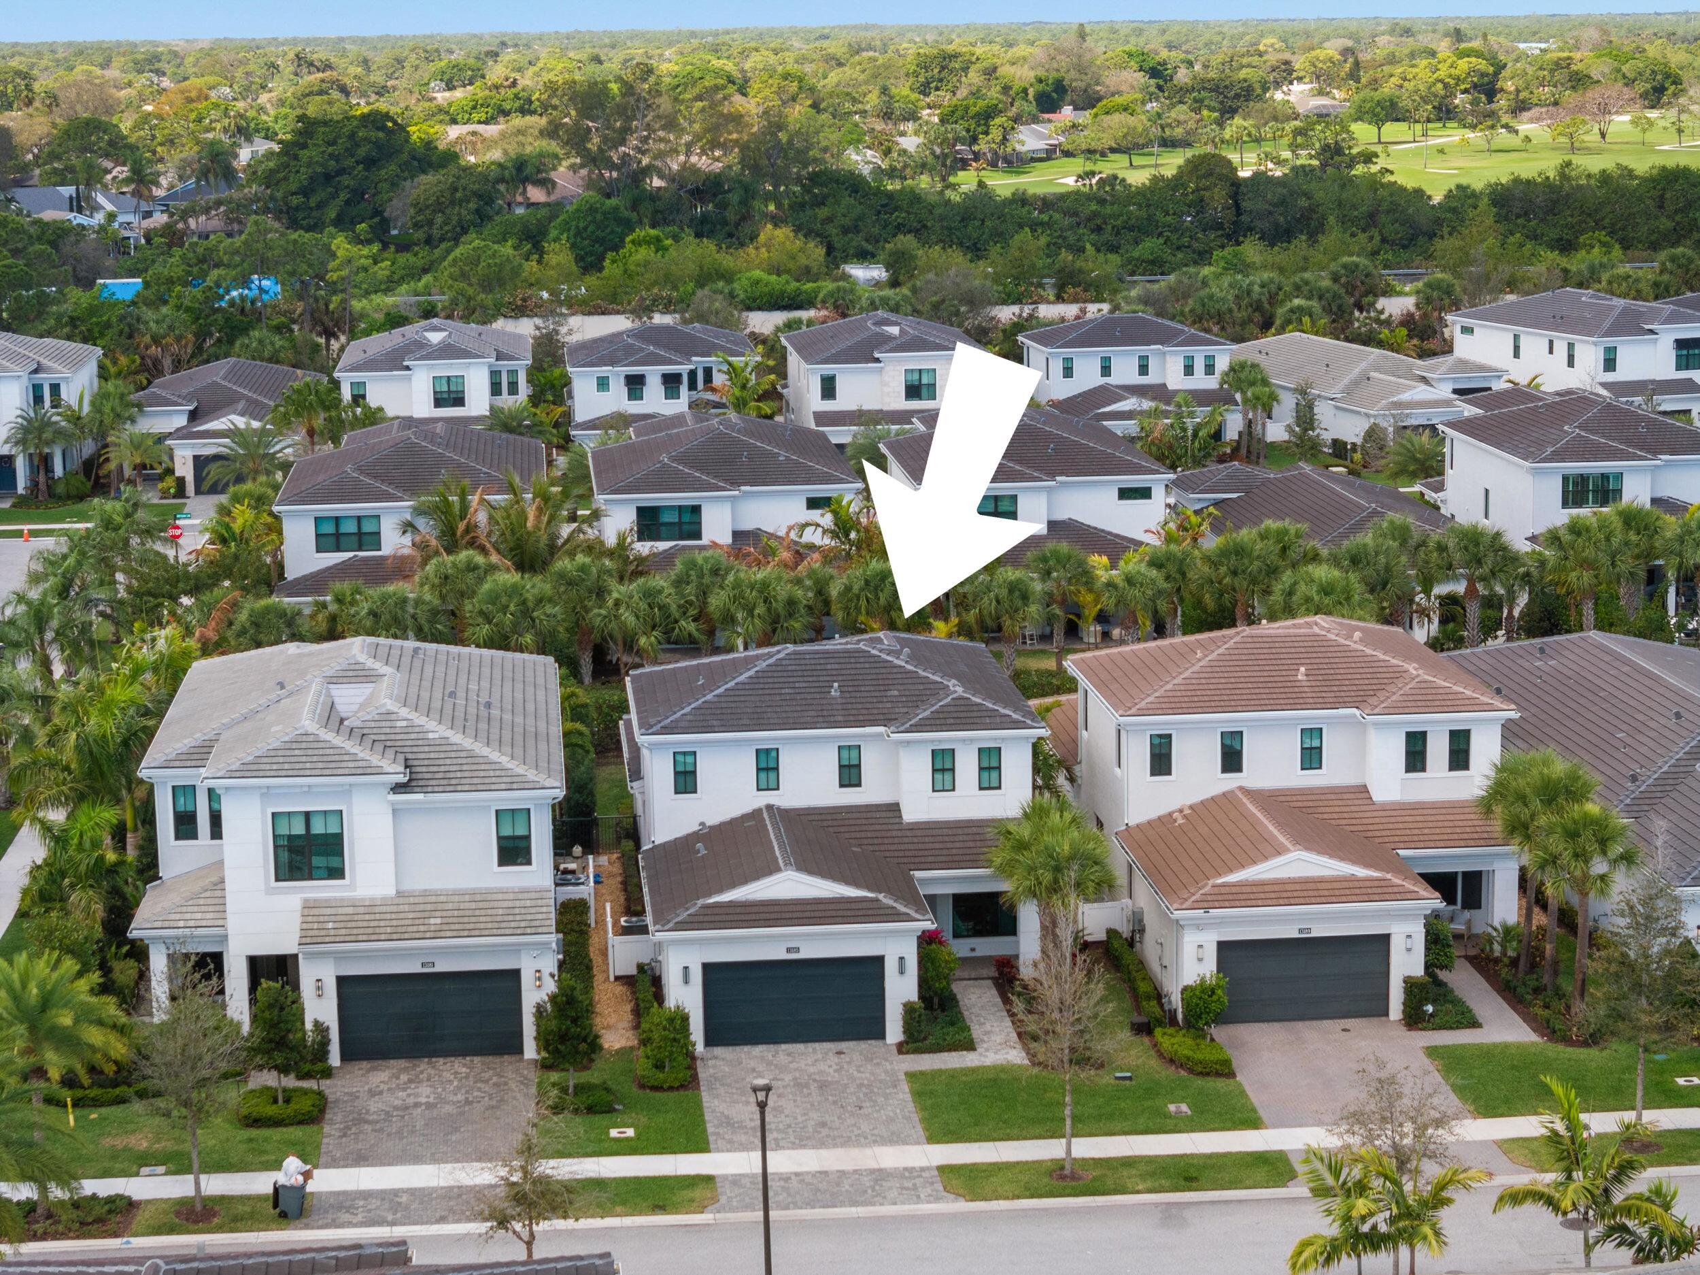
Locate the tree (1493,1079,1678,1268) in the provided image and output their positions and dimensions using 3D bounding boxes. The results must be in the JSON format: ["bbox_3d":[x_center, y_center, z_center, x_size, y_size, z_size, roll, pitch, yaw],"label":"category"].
[{"bbox_3d":[14.886,12.050,69.864,3.720,6.480,3.720,-2,10,-5],"label":"tree"}]

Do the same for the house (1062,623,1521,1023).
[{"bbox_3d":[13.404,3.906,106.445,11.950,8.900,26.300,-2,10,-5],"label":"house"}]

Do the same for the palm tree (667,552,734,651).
[{"bbox_3d":[-5.945,-0.298,139.639,2.690,6.280,2.690,-2,10,-5],"label":"palm tree"}]

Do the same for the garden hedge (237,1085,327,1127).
[{"bbox_3d":[-14.571,12.019,88.414,2.250,0.620,1.550,-2,10,-5],"label":"garden hedge"}]

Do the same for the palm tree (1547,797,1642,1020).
[{"bbox_3d":[20.274,7.455,94.027,2.800,6.050,2.800,-2,10,-5],"label":"palm tree"}]

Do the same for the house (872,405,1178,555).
[{"bbox_3d":[8.017,-6.344,162.921,11.900,9.350,26.000,-2,10,-5],"label":"house"}]

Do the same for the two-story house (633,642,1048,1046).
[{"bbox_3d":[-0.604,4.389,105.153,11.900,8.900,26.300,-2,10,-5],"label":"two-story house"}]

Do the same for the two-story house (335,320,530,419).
[{"bbox_3d":[-26.155,-15.545,218.140,11.800,9.300,23.000,-2,10,-5],"label":"two-story house"}]

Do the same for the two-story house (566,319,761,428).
[{"bbox_3d":[-11.976,-15.502,217.746,11.800,8.750,25.500,-2,10,-5],"label":"two-story house"}]

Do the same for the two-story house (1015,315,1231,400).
[{"bbox_3d":[17.547,-16.308,219.282,12.100,8.750,26.900,-2,10,-5],"label":"two-story house"}]

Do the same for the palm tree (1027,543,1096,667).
[{"bbox_3d":[8.930,-1.204,145.869,2.871,5.661,2.871,-2,10,-4],"label":"palm tree"}]

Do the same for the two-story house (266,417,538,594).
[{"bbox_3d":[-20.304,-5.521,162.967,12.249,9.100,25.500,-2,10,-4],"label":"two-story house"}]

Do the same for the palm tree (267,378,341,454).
[{"bbox_3d":[-32.079,-11.714,202.164,4.136,7.065,4.136,-2,10,-4],"label":"palm tree"}]

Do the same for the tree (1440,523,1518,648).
[{"bbox_3d":[26.021,-1.414,142.498,3.290,6.490,3.290,-2,10,-5],"label":"tree"}]

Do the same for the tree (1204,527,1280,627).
[{"bbox_3d":[16.155,-1.160,141.599,3.160,6.610,3.160,-2,10,-5],"label":"tree"}]

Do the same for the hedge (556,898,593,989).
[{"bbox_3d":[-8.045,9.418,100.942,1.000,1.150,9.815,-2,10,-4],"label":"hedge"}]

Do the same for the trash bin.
[{"bbox_3d":[-13.222,13.244,81.438,0.730,0.920,0.570,0,10,3],"label":"trash bin"}]

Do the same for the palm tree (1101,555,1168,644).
[{"bbox_3d":[12.089,-1.190,146.528,2.885,4.697,2.885,-2,10,-4],"label":"palm tree"}]

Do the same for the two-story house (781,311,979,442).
[{"bbox_3d":[2.554,-16.402,221.587,12.100,9.100,25.500,-2,10,-4],"label":"two-story house"}]

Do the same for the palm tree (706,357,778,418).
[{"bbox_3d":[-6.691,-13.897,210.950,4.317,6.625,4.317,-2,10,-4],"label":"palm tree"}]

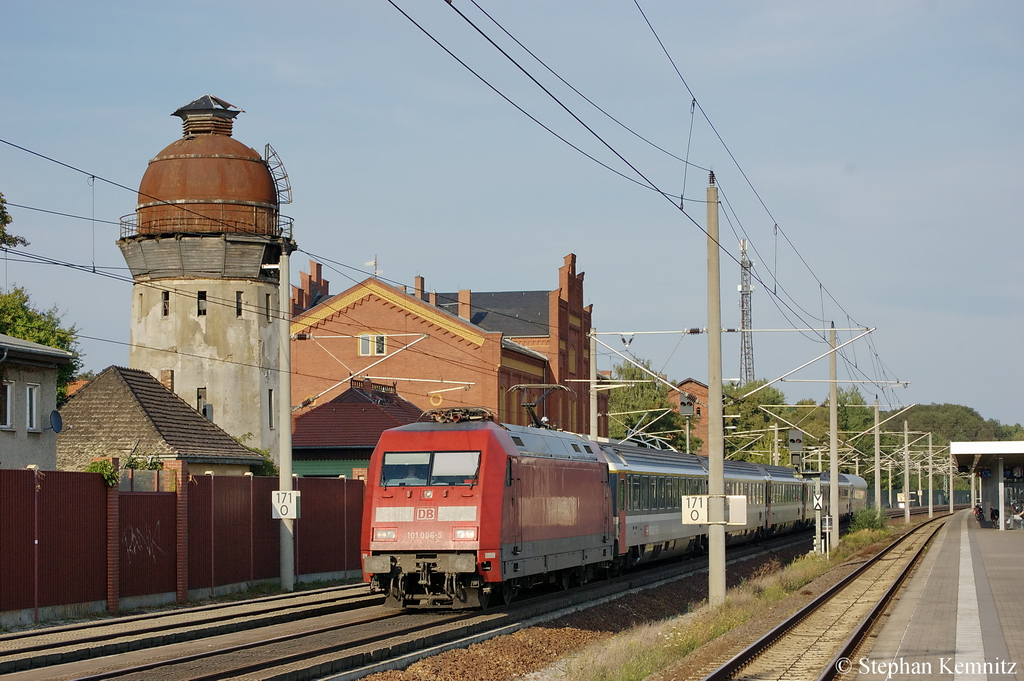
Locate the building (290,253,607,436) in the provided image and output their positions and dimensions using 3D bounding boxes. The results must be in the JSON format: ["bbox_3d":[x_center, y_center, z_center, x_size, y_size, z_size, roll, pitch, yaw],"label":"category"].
[{"bbox_3d":[-4.415,3.637,151.663,17.300,18.311,42.000,-1,-4,11],"label":"building"}]

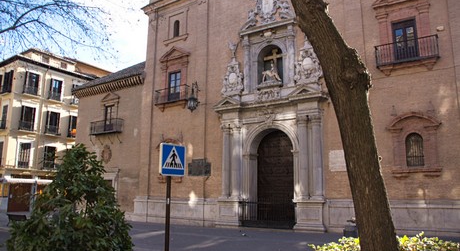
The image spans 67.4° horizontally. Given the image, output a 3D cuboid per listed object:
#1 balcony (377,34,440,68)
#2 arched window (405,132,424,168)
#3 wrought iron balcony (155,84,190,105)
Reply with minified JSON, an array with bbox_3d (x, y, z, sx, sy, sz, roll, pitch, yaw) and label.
[{"bbox_3d":[8.175,-3.286,15.960,2.539,1.114,0.620,-7,-14,31],"label":"balcony"},{"bbox_3d":[8.284,1.085,15.446,0.680,1.496,0.220,-7,-14,31],"label":"arched window"},{"bbox_3d":[-3.716,-1.942,22.160,2.468,0.960,0.500,-6,-13,31],"label":"wrought iron balcony"}]

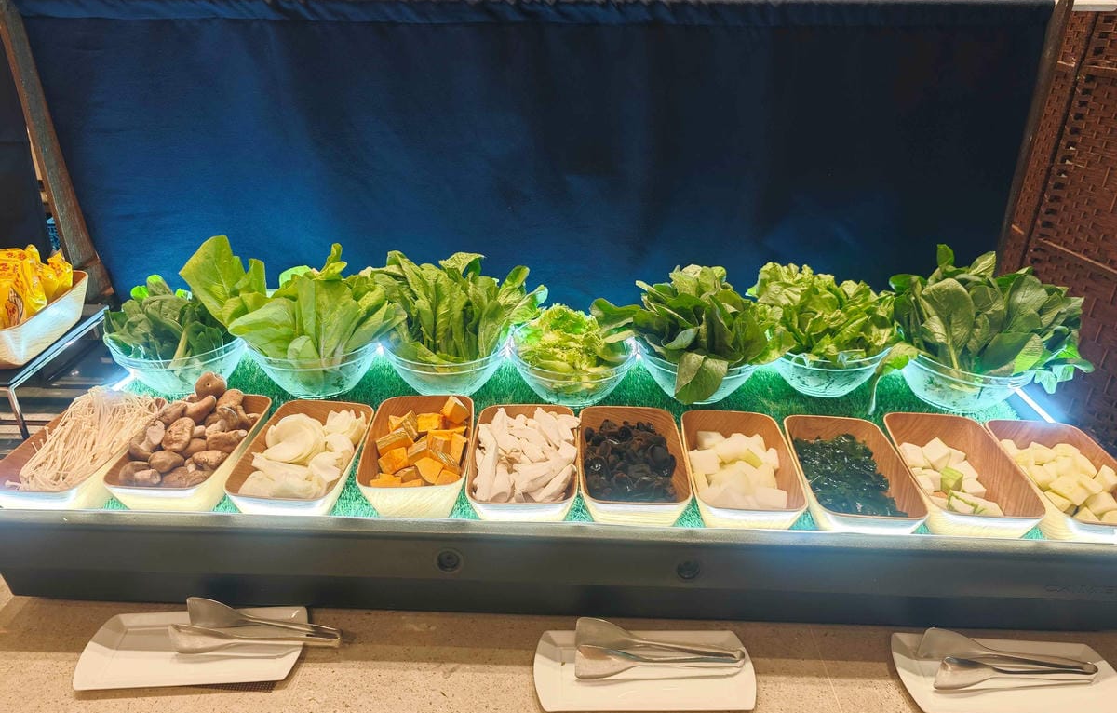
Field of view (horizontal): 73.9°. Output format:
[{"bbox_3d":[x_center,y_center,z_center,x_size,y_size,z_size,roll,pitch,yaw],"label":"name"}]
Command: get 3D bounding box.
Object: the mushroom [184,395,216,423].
[{"bbox_3d":[-0.552,0.081,1.142,0.049,0.039,0.044,2,28,0],"label":"mushroom"}]

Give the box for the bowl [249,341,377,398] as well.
[{"bbox_3d":[-0.447,0.009,1.377,0.225,0.107,0.225,1,27,0],"label":"bowl"}]

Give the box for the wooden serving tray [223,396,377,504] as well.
[{"bbox_3d":[-0.380,0.163,1.128,0.153,0.065,0.245,2,28,1],"label":"wooden serving tray"}]

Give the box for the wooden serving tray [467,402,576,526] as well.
[{"bbox_3d":[-0.049,0.167,1.101,0.153,0.069,0.265,1,25,1],"label":"wooden serving tray"}]

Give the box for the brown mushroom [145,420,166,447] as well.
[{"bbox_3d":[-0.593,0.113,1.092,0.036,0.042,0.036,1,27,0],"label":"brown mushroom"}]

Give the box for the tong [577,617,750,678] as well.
[{"bbox_3d":[0.132,0.384,0.973,0.225,0.049,0.067,2,25,2],"label":"tong"}]

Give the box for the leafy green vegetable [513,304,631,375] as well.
[{"bbox_3d":[0.022,-0.029,1.333,0.200,0.130,0.185,1,27,0],"label":"leafy green vegetable"}]

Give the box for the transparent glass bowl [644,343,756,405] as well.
[{"bbox_3d":[0.255,0.029,1.371,0.231,0.104,0.231,2,25,2],"label":"transparent glass bowl"}]

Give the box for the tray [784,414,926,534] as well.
[{"bbox_3d":[0.435,0.187,1.124,0.153,0.065,0.245,3,28,2],"label":"tray"}]

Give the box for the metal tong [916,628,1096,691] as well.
[{"bbox_3d":[0.601,0.407,0.980,0.223,0.055,0.053,2,28,2],"label":"metal tong"}]

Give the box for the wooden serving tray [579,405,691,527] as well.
[{"bbox_3d":[0.110,0.172,1.135,0.153,0.065,0.245,2,28,0],"label":"wooden serving tray"}]

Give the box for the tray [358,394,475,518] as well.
[{"bbox_3d":[-0.208,0.156,1.131,0.153,0.080,0.246,0,28,-2],"label":"tray"}]

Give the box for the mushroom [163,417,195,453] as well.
[{"bbox_3d":[-0.560,0.116,1.096,0.047,0.041,0.047,2,28,0],"label":"mushroom"}]

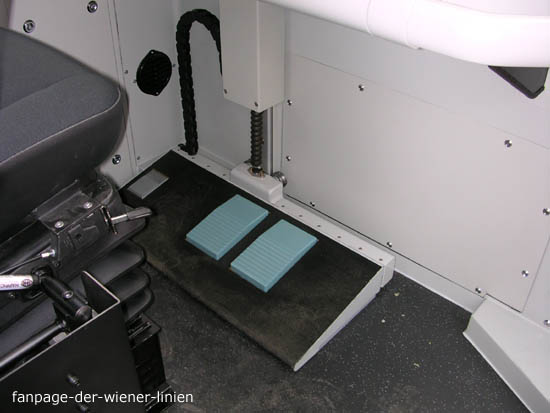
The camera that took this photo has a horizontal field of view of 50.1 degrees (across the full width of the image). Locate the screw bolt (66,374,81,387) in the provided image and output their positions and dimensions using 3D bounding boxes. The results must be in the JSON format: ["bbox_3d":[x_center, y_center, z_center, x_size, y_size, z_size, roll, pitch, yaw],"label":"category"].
[{"bbox_3d":[-0.255,0.220,0.743,0.013,0.011,0.011,28,45,31],"label":"screw bolt"}]

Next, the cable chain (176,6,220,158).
[{"bbox_3d":[-0.181,-0.299,1.561,0.185,0.450,0.034,28,45,31],"label":"cable chain"}]

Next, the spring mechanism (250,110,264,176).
[{"bbox_3d":[-0.047,-0.172,1.530,0.031,0.215,0.031,1,37,-1],"label":"spring mechanism"}]

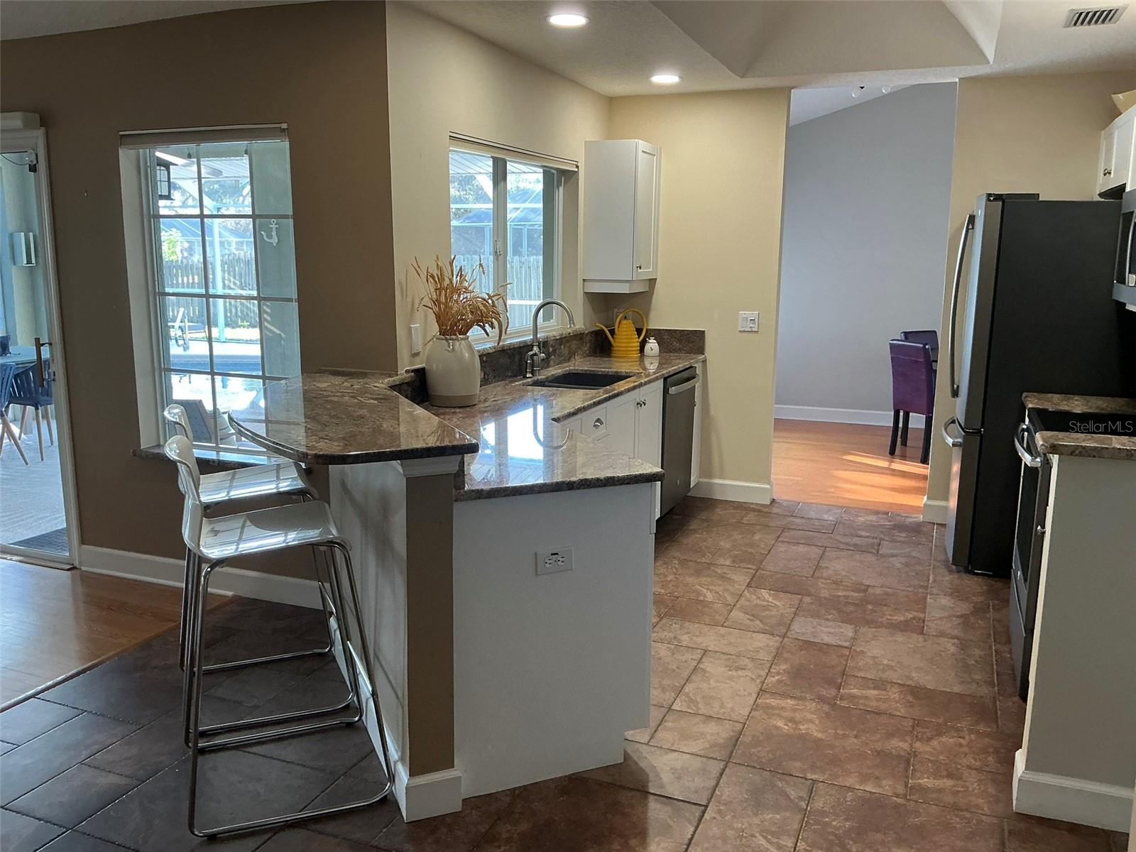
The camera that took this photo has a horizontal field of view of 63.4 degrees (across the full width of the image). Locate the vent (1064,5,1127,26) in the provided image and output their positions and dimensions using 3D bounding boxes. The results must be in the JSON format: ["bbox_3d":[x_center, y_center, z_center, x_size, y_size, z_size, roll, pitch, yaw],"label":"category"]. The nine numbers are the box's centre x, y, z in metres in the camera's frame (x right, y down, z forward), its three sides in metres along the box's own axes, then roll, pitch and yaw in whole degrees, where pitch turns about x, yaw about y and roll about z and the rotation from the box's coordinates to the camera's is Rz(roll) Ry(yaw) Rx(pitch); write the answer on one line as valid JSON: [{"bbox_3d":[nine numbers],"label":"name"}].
[{"bbox_3d":[2.123,-1.652,3.705,0.200,0.020,0.305,5,11,22],"label":"vent"}]

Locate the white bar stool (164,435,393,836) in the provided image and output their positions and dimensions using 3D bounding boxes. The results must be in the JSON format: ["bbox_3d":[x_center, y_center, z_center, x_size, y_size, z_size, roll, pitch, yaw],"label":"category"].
[{"bbox_3d":[-0.831,0.532,2.653,0.550,1.010,0.500,-4,11,-23],"label":"white bar stool"}]

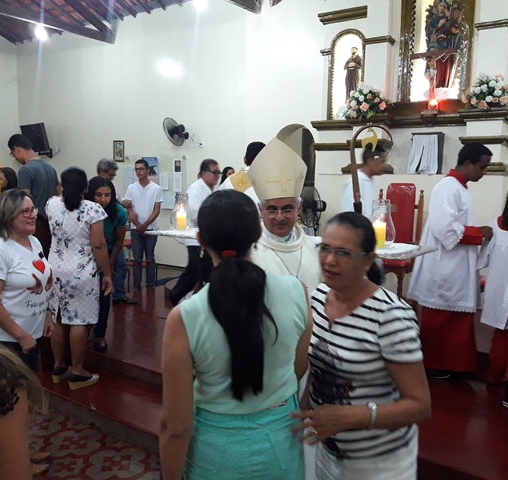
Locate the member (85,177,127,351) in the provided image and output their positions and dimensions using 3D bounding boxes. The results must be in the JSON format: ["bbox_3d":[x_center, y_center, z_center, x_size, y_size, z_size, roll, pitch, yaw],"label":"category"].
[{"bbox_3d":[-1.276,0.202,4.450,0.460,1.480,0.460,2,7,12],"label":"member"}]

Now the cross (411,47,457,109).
[{"bbox_3d":[2.056,-1.861,5.929,0.520,0.690,0.090,5,8,33],"label":"cross"}]

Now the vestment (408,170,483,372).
[{"bbox_3d":[1.403,0.240,3.779,0.480,1.494,0.520,3,7,15],"label":"vestment"}]

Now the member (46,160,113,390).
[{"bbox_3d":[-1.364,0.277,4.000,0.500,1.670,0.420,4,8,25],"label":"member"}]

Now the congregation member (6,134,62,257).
[{"bbox_3d":[-2.110,-0.105,5.000,0.400,1.820,0.500,5,9,34],"label":"congregation member"}]

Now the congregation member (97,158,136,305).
[{"bbox_3d":[-1.608,-0.107,6.100,0.480,1.680,0.500,0,7,-6],"label":"congregation member"}]

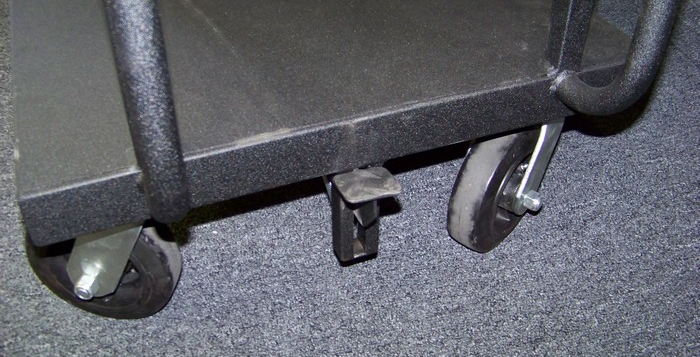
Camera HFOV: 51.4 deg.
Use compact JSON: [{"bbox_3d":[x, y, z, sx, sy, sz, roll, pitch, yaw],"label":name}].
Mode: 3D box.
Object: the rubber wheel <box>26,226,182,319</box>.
[{"bbox_3d":[-0.233,0.068,0.694,0.167,0.180,0.090,5,39,9],"label":"rubber wheel"}]

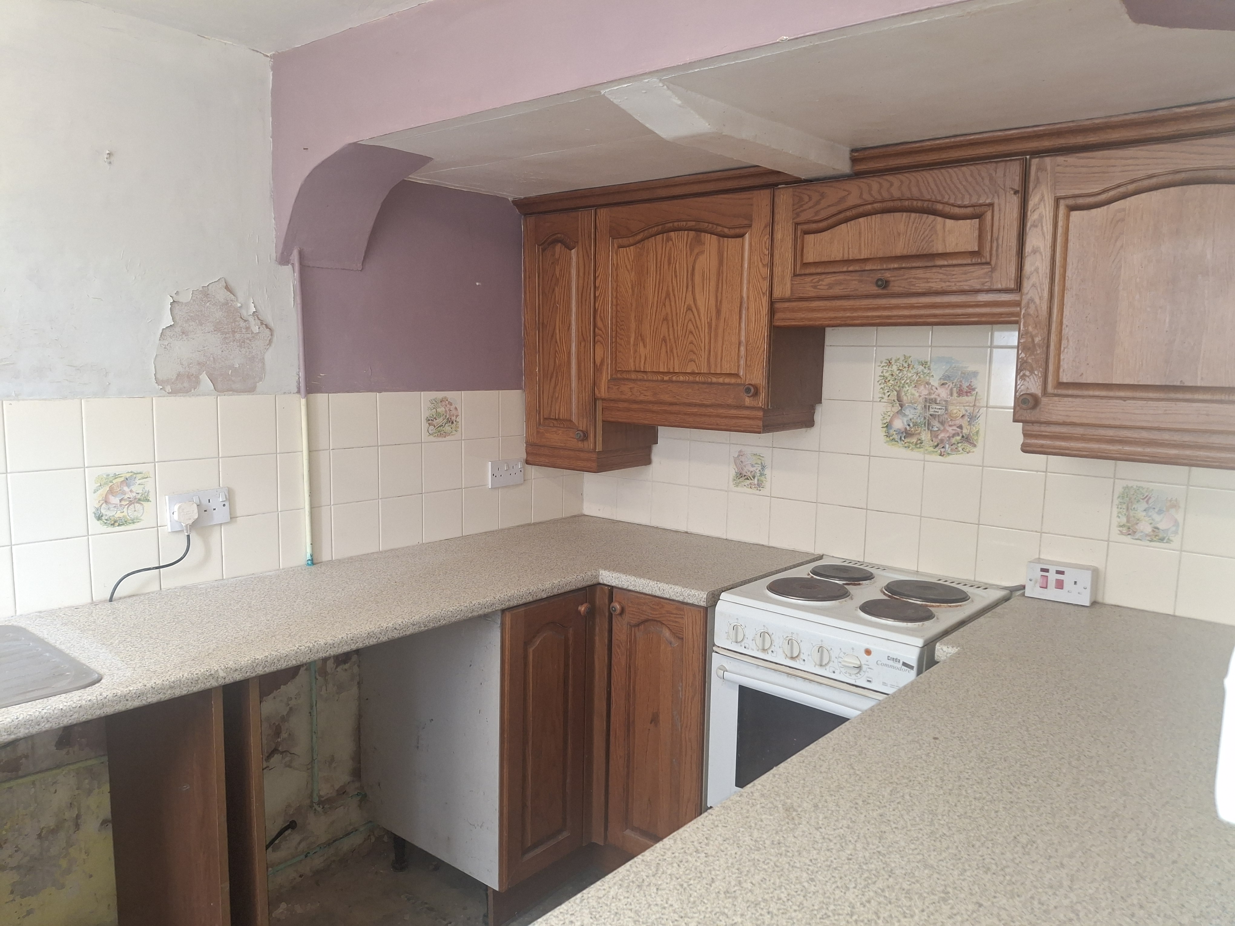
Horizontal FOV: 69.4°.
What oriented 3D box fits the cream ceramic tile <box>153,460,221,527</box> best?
[{"bbox_3d":[-1.022,0.068,2.130,0.009,0.149,0.149,7,9,41],"label":"cream ceramic tile"}]

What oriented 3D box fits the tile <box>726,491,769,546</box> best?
[{"bbox_3d":[0.409,0.173,2.739,0.150,0.150,0.010,7,9,39],"label":"tile"}]

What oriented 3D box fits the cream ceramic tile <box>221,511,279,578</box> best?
[{"bbox_3d":[-0.937,0.208,2.287,0.010,0.151,0.151,7,9,40],"label":"cream ceramic tile"}]

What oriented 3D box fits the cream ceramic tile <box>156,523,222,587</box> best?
[{"bbox_3d":[-1.024,0.217,2.148,0.009,0.148,0.149,7,9,41],"label":"cream ceramic tile"}]

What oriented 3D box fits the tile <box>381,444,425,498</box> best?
[{"bbox_3d":[-0.637,0.022,2.613,0.010,0.151,0.151,7,9,40],"label":"tile"}]

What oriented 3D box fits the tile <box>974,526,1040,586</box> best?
[{"bbox_3d":[0.987,0.241,2.257,0.150,0.150,0.010,7,9,39],"label":"tile"}]

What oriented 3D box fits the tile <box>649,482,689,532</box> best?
[{"bbox_3d":[0.173,0.143,2.917,0.149,0.147,0.009,7,9,39],"label":"tile"}]

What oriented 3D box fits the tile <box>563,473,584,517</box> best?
[{"bbox_3d":[-0.160,0.118,3.182,0.010,0.151,0.105,7,9,40],"label":"tile"}]

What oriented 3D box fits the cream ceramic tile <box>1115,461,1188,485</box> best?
[{"bbox_3d":[1.221,-0.032,2.031,0.150,0.150,0.010,7,9,39],"label":"cream ceramic tile"}]

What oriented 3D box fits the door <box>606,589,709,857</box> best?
[{"bbox_3d":[0.102,0.699,2.310,0.295,0.717,0.021,7,9,39],"label":"door"}]

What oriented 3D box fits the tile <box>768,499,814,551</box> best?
[{"bbox_3d":[0.529,0.187,2.669,0.150,0.150,0.007,7,9,39],"label":"tile"}]

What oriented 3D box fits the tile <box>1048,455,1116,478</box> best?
[{"bbox_3d":[1.107,-0.046,2.126,0.150,0.150,0.010,7,9,39],"label":"tile"}]

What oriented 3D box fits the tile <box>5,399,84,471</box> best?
[{"bbox_3d":[-1.224,-0.060,1.898,0.008,0.150,0.150,7,9,40],"label":"tile"}]

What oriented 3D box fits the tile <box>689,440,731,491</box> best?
[{"bbox_3d":[0.298,0.008,2.845,0.150,0.150,0.007,7,9,39],"label":"tile"}]

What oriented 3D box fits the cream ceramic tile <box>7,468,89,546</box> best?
[{"bbox_3d":[-1.230,0.091,1.925,0.010,0.151,0.151,7,9,40],"label":"cream ceramic tile"}]

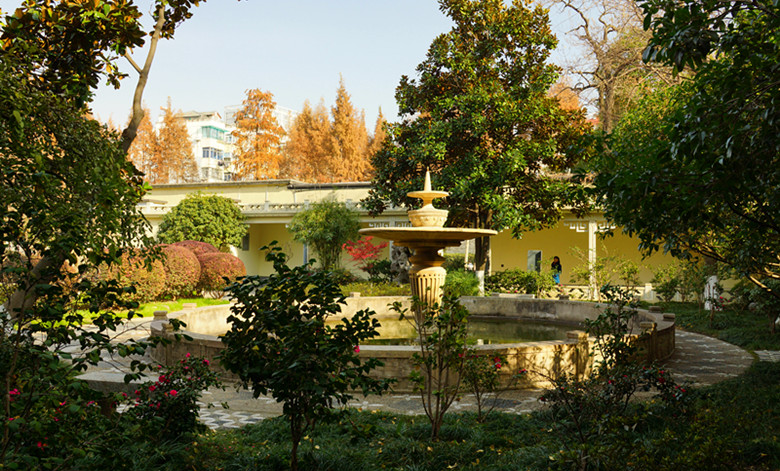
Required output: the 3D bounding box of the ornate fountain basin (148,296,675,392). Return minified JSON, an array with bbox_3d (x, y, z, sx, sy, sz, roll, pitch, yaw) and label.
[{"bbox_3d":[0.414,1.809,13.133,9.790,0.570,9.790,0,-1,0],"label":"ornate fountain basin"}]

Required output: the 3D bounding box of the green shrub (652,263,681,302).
[{"bbox_3d":[9.237,1.574,21.664,0.950,1.350,0.950,0,-2,0],"label":"green shrub"}]

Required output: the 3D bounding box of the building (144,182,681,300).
[{"bbox_3d":[0.789,0.018,26.310,20.500,4.760,5.500,0,-2,6],"label":"building"}]

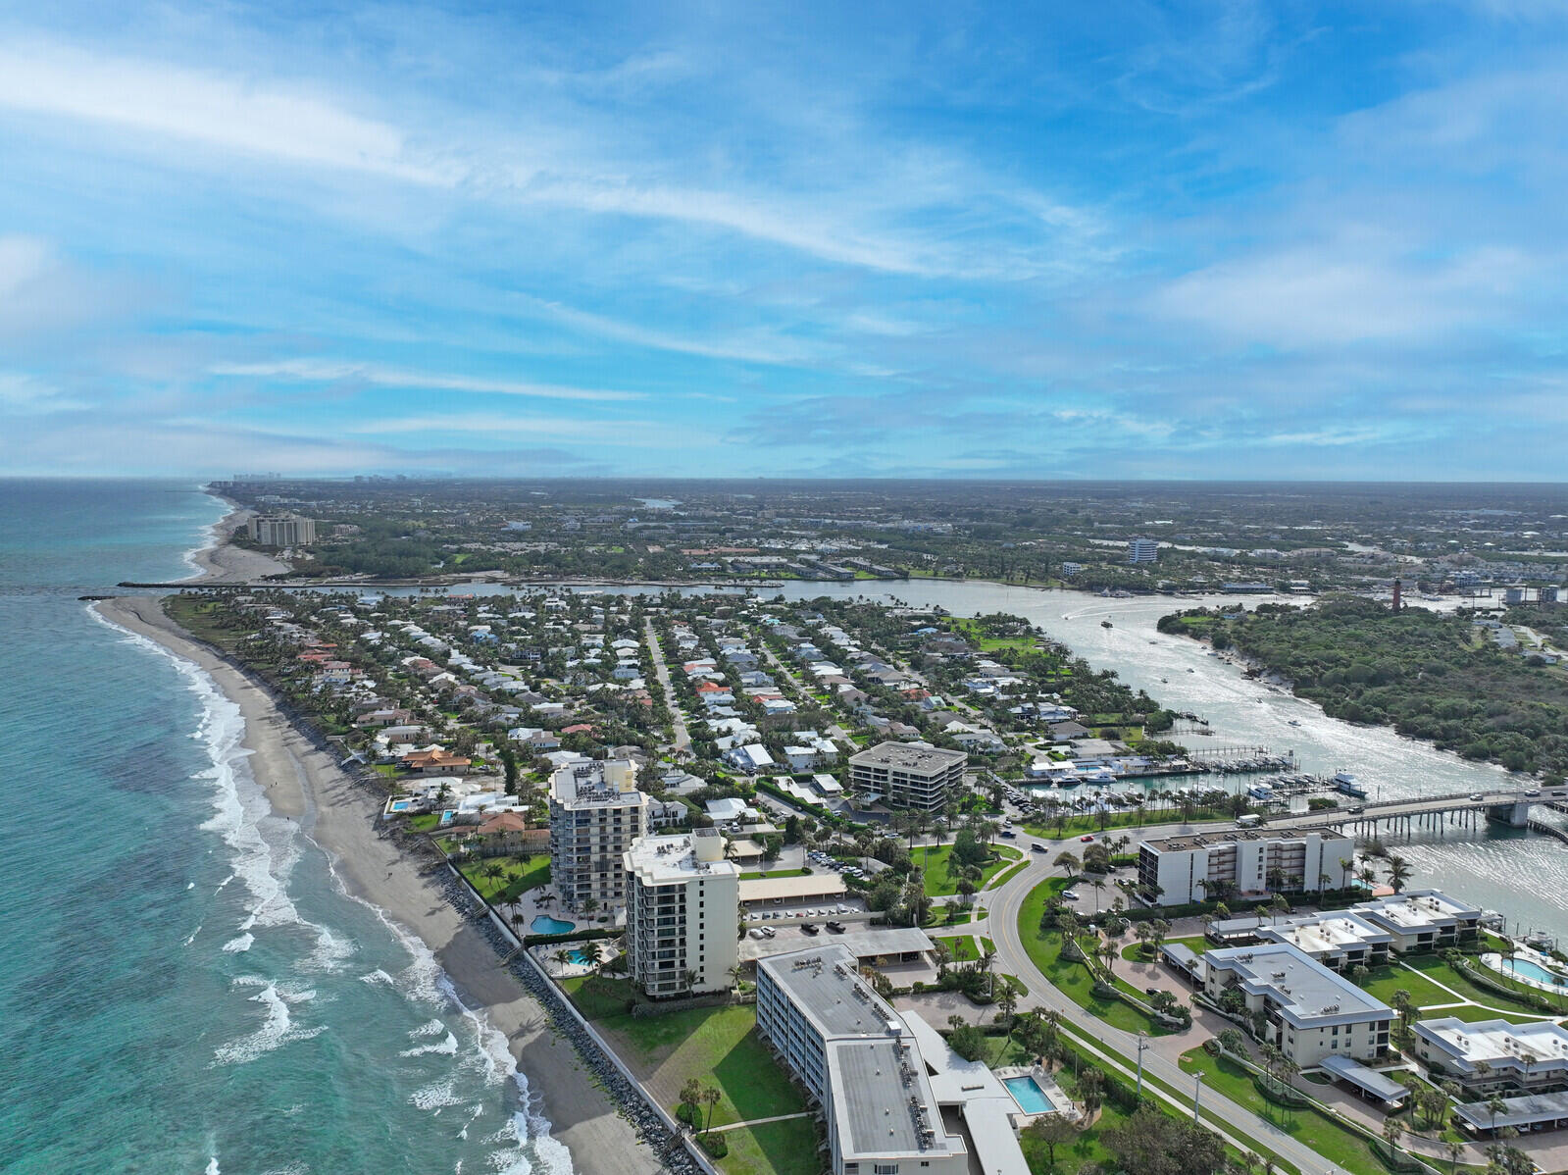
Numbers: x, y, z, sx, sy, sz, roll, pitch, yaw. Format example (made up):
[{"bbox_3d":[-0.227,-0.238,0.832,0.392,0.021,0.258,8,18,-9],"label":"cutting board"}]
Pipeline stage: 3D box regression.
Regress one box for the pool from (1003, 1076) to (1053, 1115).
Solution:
[{"bbox_3d":[48.300,100.300,213.570,6.590,1.500,12.480,-1,6,-12],"label":"pool"}]

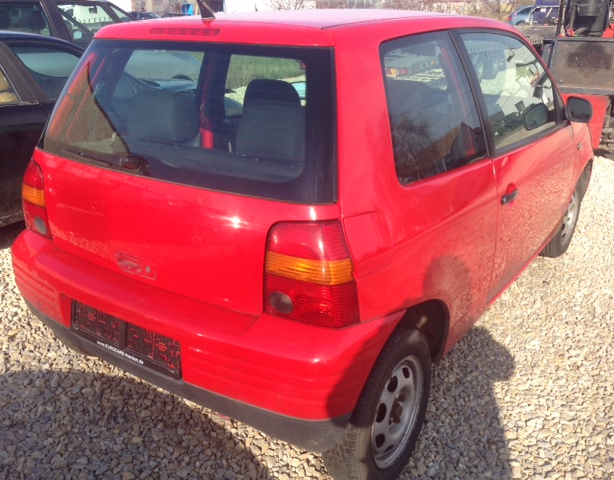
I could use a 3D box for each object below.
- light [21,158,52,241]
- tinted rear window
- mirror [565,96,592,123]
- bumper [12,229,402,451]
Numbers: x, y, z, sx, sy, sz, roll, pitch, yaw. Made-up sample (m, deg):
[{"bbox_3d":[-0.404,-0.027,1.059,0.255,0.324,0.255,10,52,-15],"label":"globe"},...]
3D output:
[{"bbox_3d":[-0.996,-0.163,2.276,0.250,0.280,0.140,14,25,33],"label":"light"},{"bbox_3d":[-0.426,-0.402,1.917,1.330,0.445,0.070,14,-3,33],"label":"tinted rear window"},{"bbox_3d":[1.239,-0.599,2.790,0.125,0.112,0.090,14,25,33],"label":"mirror"},{"bbox_3d":[-0.472,0.230,2.079,1.560,0.350,0.440,14,25,33],"label":"bumper"}]

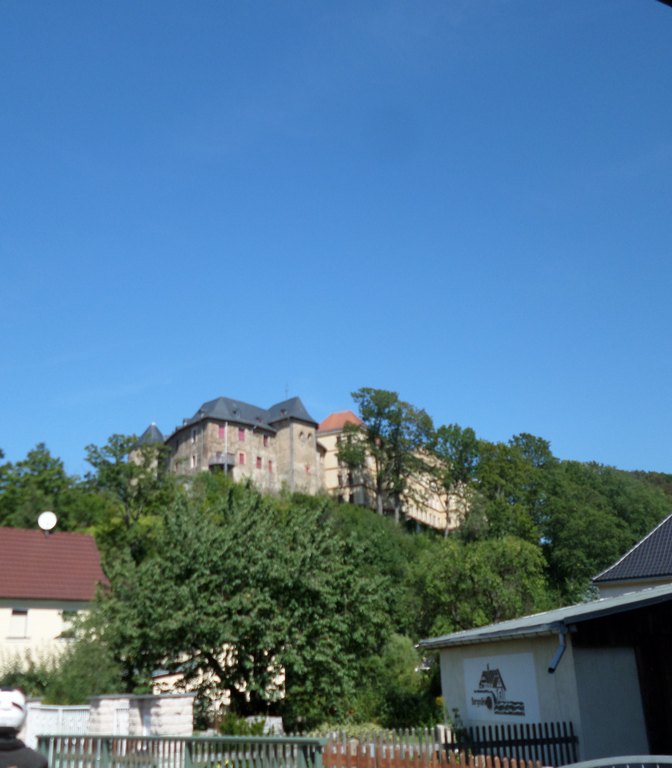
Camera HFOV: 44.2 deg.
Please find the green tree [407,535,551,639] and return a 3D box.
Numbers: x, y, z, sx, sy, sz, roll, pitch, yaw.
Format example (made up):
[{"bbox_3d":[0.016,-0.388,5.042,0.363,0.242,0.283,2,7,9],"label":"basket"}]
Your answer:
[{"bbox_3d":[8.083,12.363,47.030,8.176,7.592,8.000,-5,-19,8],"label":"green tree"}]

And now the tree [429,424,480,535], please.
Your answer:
[{"bbox_3d":[17.877,14.676,125.063,7.851,17.763,8.000,-4,-19,8],"label":"tree"}]

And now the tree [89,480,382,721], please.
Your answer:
[{"bbox_3d":[-2.948,6.409,25.052,9.194,7.215,8.300,0,-18,-7],"label":"tree"}]

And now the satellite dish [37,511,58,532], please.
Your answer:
[{"bbox_3d":[-13.236,6.285,38.000,0.920,0.950,0.350,7,-20,-26],"label":"satellite dish"}]

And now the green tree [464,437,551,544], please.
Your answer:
[{"bbox_3d":[24.840,15.691,120.058,12.465,16.687,11.500,-6,-19,11],"label":"green tree"}]

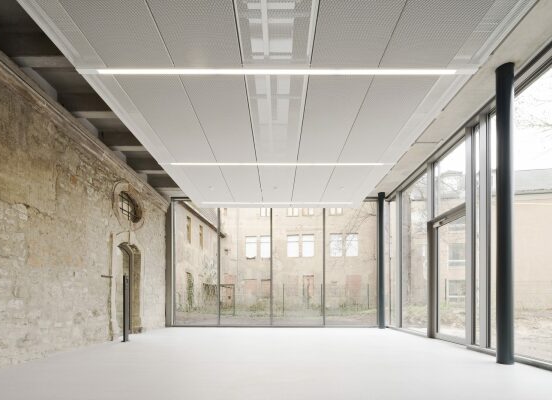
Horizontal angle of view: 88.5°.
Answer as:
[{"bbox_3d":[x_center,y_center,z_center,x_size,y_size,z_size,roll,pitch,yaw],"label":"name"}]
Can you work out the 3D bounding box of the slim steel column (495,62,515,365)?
[{"bbox_3d":[3.062,0.205,3.790,0.187,3.950,0.187,0,0,0],"label":"slim steel column"}]

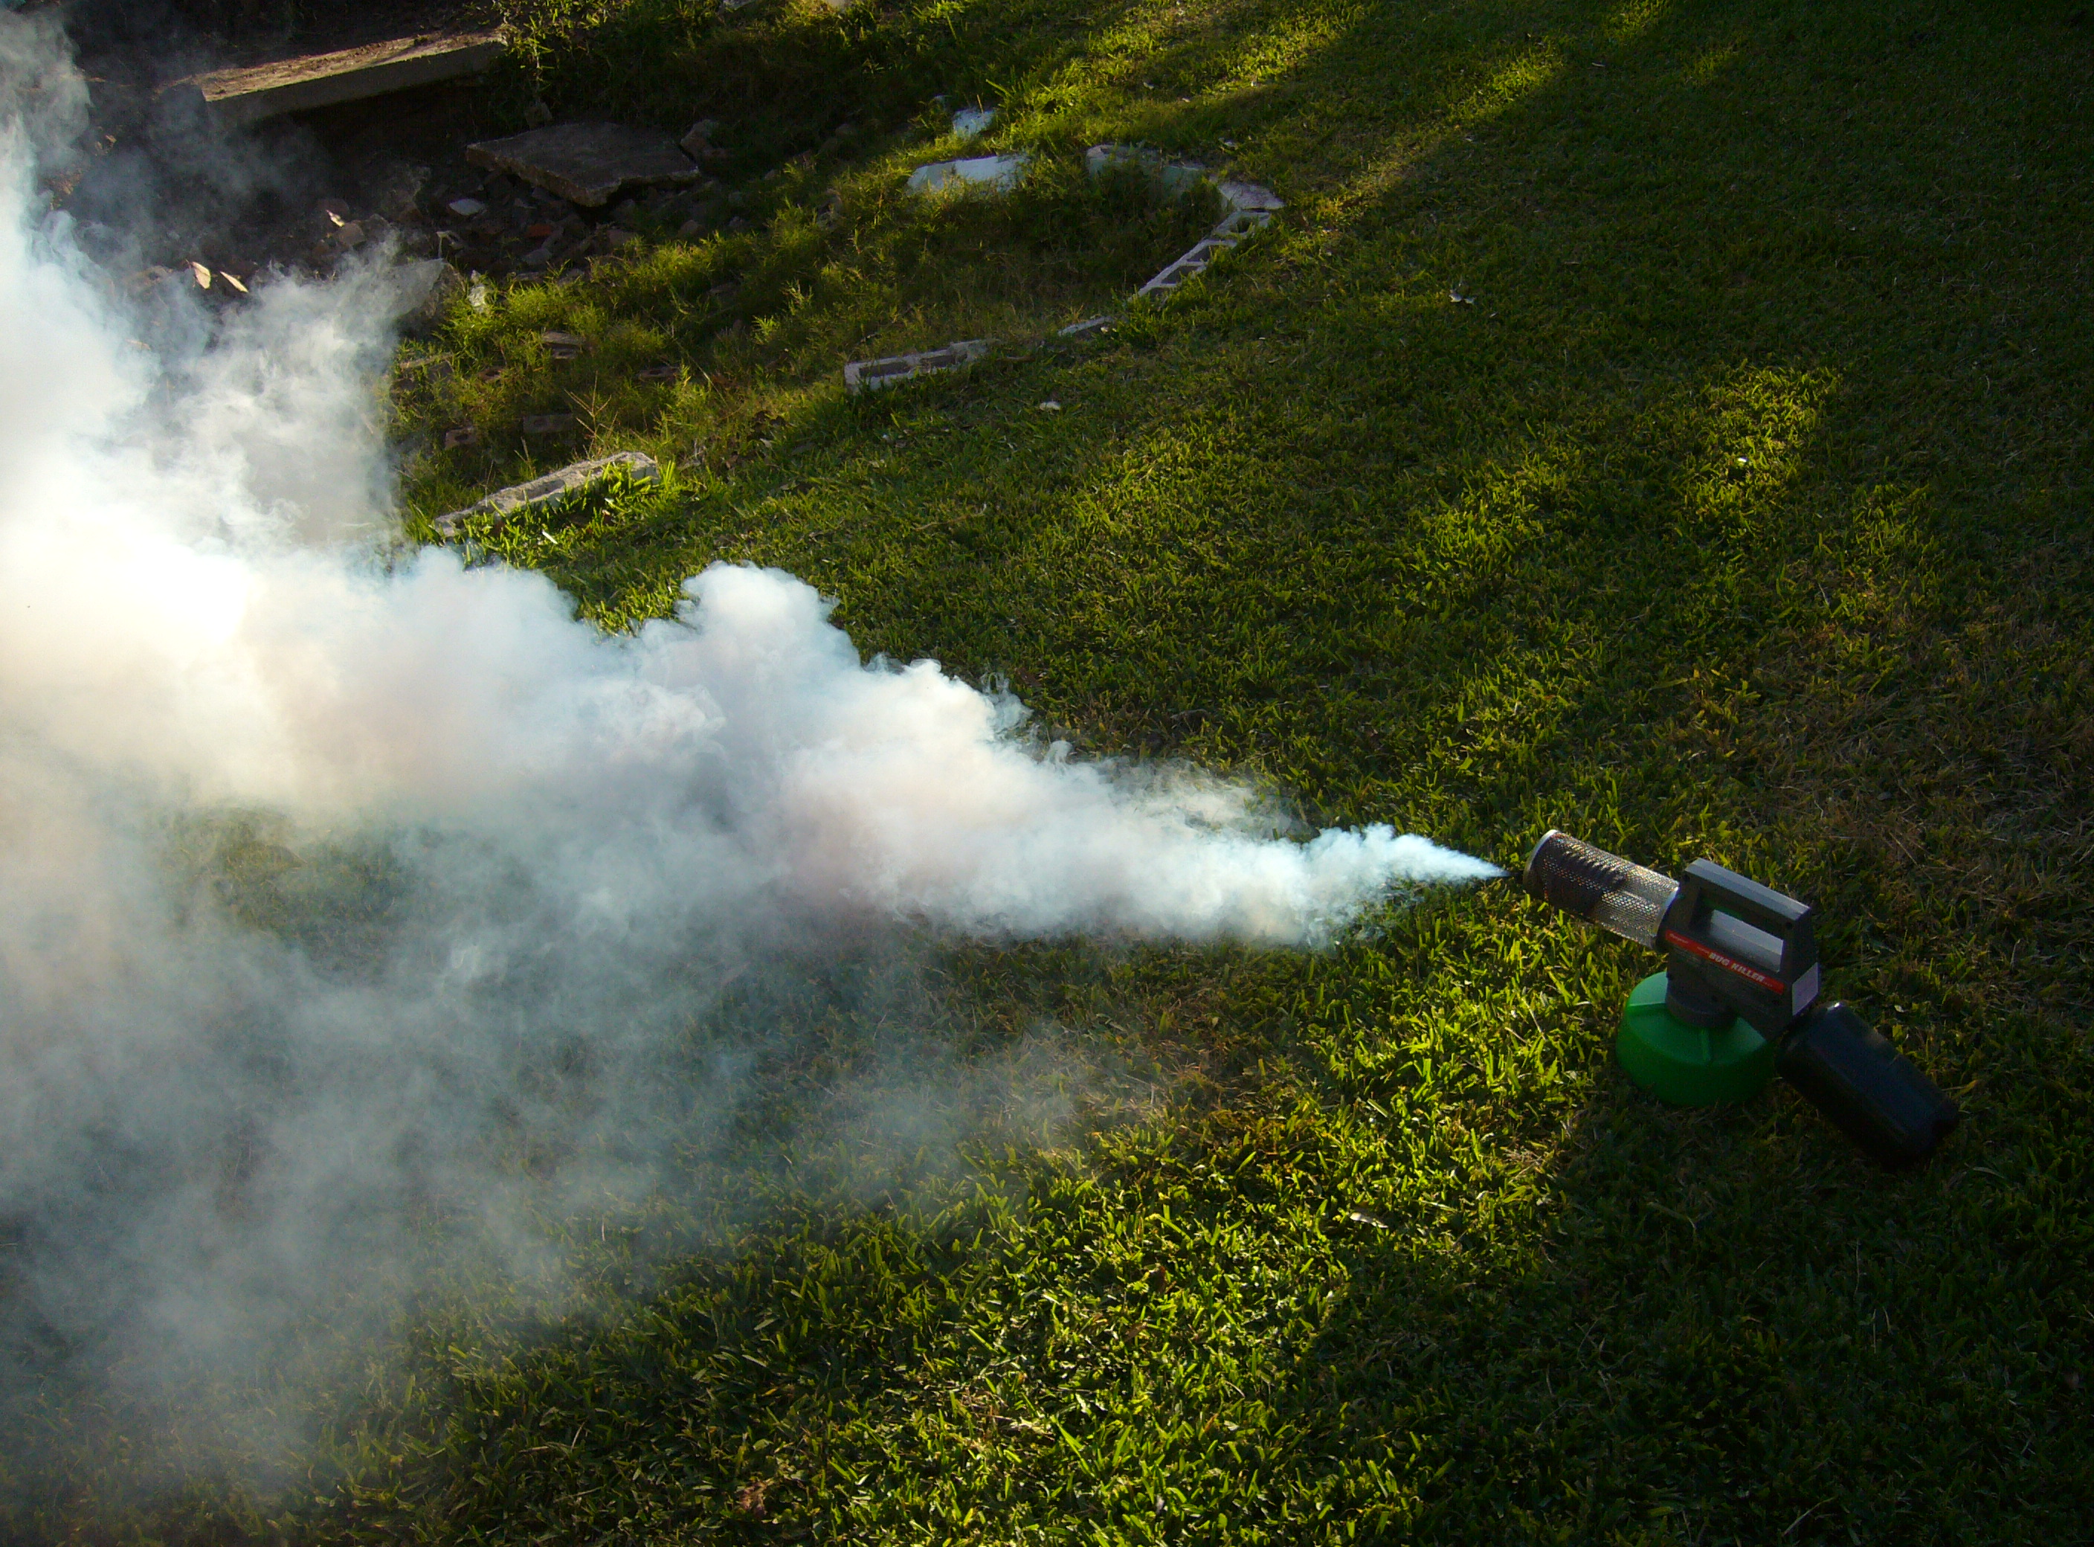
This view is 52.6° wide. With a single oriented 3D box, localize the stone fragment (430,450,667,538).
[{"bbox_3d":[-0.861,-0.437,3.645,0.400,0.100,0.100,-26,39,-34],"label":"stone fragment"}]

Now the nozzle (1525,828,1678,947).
[{"bbox_3d":[0.625,0.131,2.374,0.159,0.079,0.079,25,42,35],"label":"nozzle"}]

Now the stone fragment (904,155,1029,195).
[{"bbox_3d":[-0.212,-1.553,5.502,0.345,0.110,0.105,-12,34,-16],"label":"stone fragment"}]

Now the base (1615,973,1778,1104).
[{"bbox_3d":[0.733,0.286,2.367,0.178,0.085,0.178,-2,33,1],"label":"base"}]

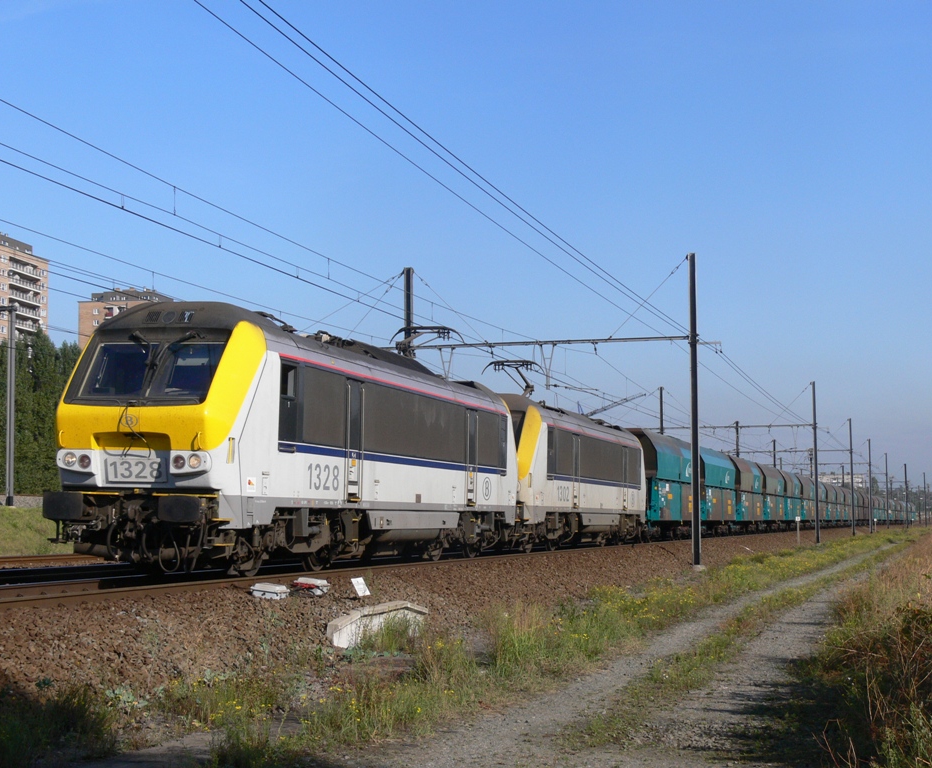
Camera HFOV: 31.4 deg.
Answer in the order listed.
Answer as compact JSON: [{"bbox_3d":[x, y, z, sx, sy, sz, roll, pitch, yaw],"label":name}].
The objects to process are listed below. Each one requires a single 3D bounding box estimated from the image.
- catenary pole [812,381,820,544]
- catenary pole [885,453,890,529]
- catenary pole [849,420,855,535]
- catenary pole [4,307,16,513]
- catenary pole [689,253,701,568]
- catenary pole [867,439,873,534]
[{"bbox_3d":[22.794,5.068,107.738,0.270,10.540,0.270,-2,-5,16],"label":"catenary pole"},{"bbox_3d":[58.668,14.915,230.526,0.270,10.430,0.270,-2,-5,16],"label":"catenary pole"},{"bbox_3d":[34.702,8.383,148.798,0.270,10.510,0.270,-2,-5,16],"label":"catenary pole"},{"bbox_3d":[-17.746,0.816,64.662,0.220,7.860,0.220,-2,-5,16],"label":"catenary pole"},{"bbox_3d":[7.744,0.811,56.120,0.270,10.590,0.270,-2,-5,16],"label":"catenary pole"},{"bbox_3d":[45.617,11.554,186.660,0.270,10.610,0.270,-2,-5,16],"label":"catenary pole"}]

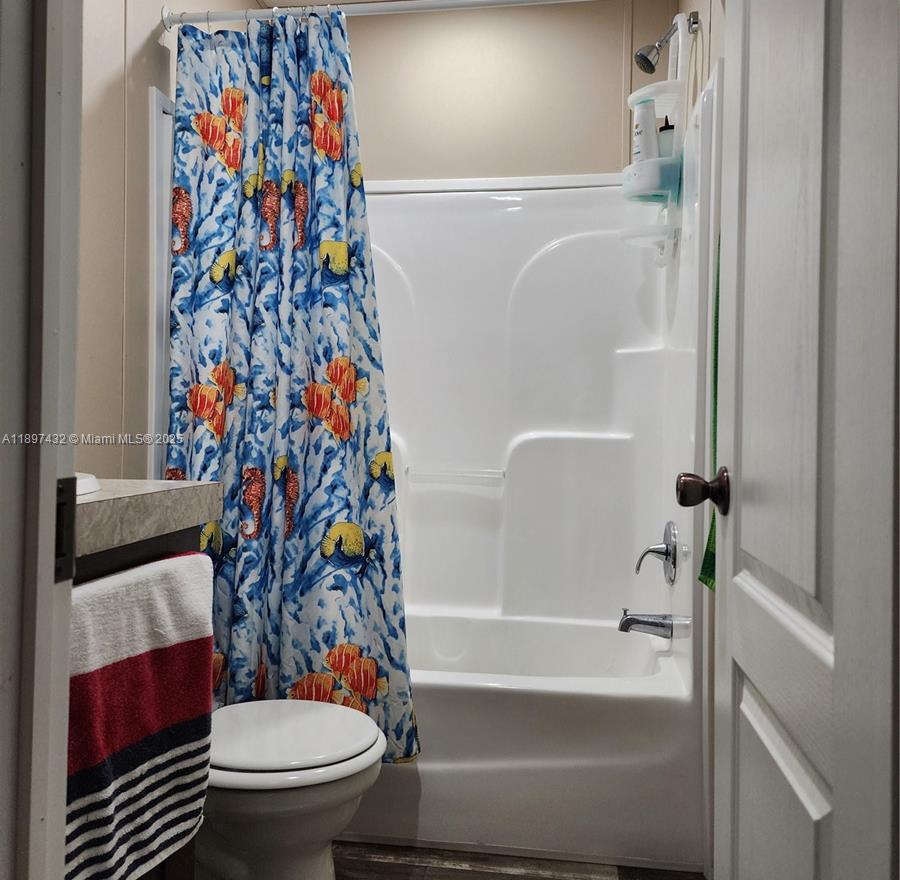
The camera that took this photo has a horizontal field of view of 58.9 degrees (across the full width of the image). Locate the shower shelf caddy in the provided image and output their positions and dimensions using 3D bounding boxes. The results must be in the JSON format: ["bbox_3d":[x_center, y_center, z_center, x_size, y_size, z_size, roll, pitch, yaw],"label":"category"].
[{"bbox_3d":[0.561,-0.824,2.206,0.165,0.690,0.260,1,0,8],"label":"shower shelf caddy"}]

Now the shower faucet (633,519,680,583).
[{"bbox_3d":[0.563,0.311,2.204,0.100,0.170,0.170,1,0,8],"label":"shower faucet"}]

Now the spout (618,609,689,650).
[{"bbox_3d":[0.541,0.508,2.209,0.145,0.080,0.065,1,0,8],"label":"spout"}]

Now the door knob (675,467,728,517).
[{"bbox_3d":[0.344,0.068,1.082,0.070,0.066,0.066,1,0,8],"label":"door knob"}]

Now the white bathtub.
[{"bbox_3d":[-0.035,0.788,2.281,1.375,0.410,0.690,1,0,8],"label":"white bathtub"}]

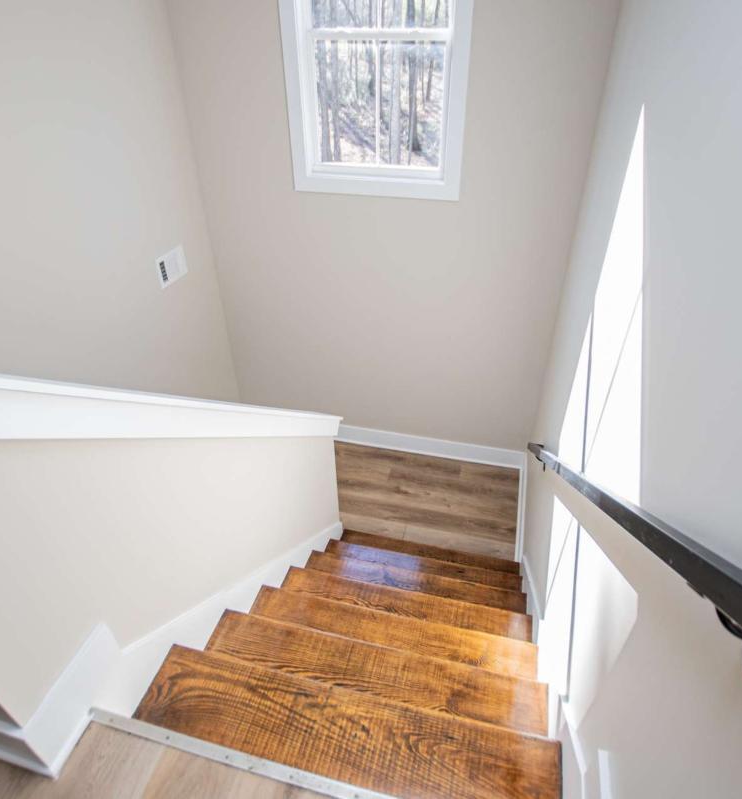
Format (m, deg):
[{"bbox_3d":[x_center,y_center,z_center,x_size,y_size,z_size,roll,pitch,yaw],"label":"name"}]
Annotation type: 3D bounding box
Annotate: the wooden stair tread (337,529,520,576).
[{"bbox_3d":[0.345,1.058,3.206,1.168,0.036,0.280,7,35,14],"label":"wooden stair tread"}]

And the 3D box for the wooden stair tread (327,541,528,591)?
[{"bbox_3d":[0.272,1.038,2.899,1.168,0.036,0.280,7,35,14],"label":"wooden stair tread"}]

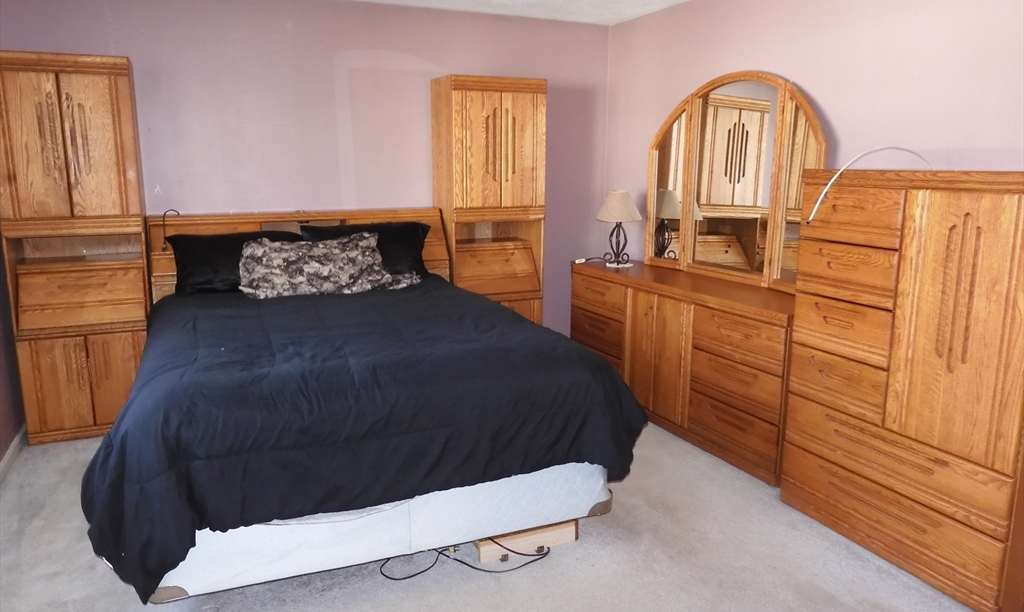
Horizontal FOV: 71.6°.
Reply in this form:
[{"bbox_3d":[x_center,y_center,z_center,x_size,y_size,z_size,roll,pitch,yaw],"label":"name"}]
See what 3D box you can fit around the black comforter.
[{"bbox_3d":[-0.686,0.338,3.191,1.780,0.555,2.135,-5,12,-20],"label":"black comforter"}]

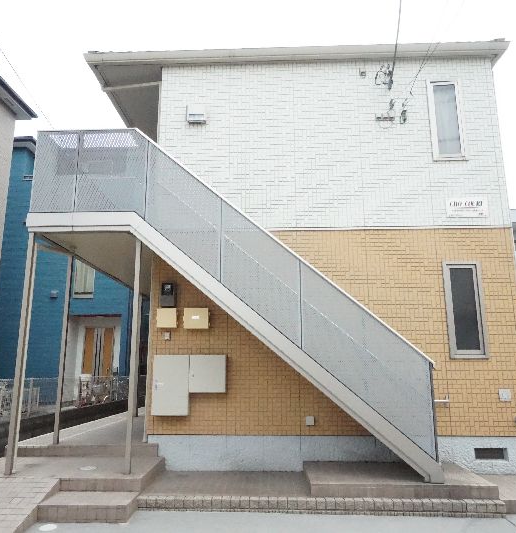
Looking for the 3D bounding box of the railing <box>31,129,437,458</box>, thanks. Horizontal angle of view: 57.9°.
[{"bbox_3d":[-0.389,0.380,5.888,4.750,4.131,0.973,-1,-11,2],"label":"railing"}]

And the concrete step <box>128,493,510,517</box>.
[{"bbox_3d":[0.613,2.472,4.856,3.710,0.123,0.230,-1,-11,2],"label":"concrete step"}]

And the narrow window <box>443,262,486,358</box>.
[{"bbox_3d":[2.783,0.585,6.248,0.502,1.295,0.100,-1,-11,2],"label":"narrow window"}]

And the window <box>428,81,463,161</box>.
[{"bbox_3d":[2.729,-2.116,6.765,0.489,1.257,0.100,-1,-11,2],"label":"window"}]

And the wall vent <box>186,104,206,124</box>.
[{"bbox_3d":[-0.915,-2.268,6.882,0.275,0.290,0.120,-1,-11,2],"label":"wall vent"}]

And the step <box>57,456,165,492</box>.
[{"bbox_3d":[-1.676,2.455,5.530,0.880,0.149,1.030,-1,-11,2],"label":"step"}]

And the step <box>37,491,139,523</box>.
[{"bbox_3d":[-1.699,2.449,4.767,0.863,0.151,0.472,-1,-11,2],"label":"step"}]

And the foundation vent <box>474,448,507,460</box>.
[{"bbox_3d":[2.945,2.375,5.919,0.398,0.125,0.080,-1,-11,2],"label":"foundation vent"}]

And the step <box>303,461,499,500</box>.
[{"bbox_3d":[1.532,2.444,5.381,1.915,0.123,1.092,-1,-11,2],"label":"step"}]

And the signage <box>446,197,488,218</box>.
[{"bbox_3d":[2.927,-0.814,6.483,0.554,0.276,0.030,-1,-11,2],"label":"signage"}]

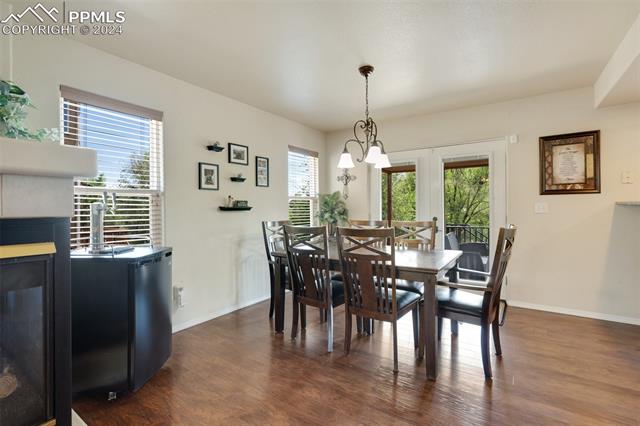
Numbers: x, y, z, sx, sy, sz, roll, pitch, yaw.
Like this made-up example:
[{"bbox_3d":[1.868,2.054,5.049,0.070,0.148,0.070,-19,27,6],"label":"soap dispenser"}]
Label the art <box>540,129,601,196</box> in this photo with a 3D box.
[{"bbox_3d":[2.721,-0.534,3.104,0.500,0.655,0.035,0,1,35],"label":"art"}]

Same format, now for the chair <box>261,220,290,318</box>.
[{"bbox_3d":[-0.264,0.617,3.142,0.610,1.040,0.540,0,1,35],"label":"chair"}]

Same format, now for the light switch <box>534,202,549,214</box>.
[{"bbox_3d":[2.555,-0.053,3.279,0.118,0.120,0.010,0,1,35],"label":"light switch"}]

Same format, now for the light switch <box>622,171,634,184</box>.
[{"bbox_3d":[3.100,-0.350,2.859,0.075,0.117,0.010,0,1,35],"label":"light switch"}]

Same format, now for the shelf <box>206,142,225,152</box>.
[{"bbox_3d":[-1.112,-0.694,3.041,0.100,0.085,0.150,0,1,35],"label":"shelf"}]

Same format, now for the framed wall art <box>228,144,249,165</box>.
[{"bbox_3d":[-0.959,-0.684,3.332,0.025,0.227,0.285,0,1,35],"label":"framed wall art"}]

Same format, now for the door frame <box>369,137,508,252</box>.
[{"bbox_3d":[1.571,0.091,4.022,1.810,2.050,0.130,0,1,35],"label":"door frame"}]

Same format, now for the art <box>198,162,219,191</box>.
[{"bbox_3d":[-1.163,-0.377,2.984,0.025,0.275,0.225,0,1,35],"label":"art"}]

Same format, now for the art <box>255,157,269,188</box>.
[{"bbox_3d":[-0.727,-0.519,3.613,0.025,0.370,0.205,0,1,35],"label":"art"}]

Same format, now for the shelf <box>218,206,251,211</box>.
[{"bbox_3d":[-0.948,-0.047,3.231,0.100,0.045,0.395,0,1,35],"label":"shelf"}]

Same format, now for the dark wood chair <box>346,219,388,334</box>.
[{"bbox_3d":[0.404,0.614,2.978,0.470,1.055,0.530,0,1,35],"label":"dark wood chair"}]

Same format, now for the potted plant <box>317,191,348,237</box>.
[{"bbox_3d":[0.192,0.007,4.200,0.450,0.680,0.450,0,1,0],"label":"potted plant"}]

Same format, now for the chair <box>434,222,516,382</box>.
[{"bbox_3d":[1.152,0.625,2.245,0.610,1.040,0.540,0,1,38],"label":"chair"}]

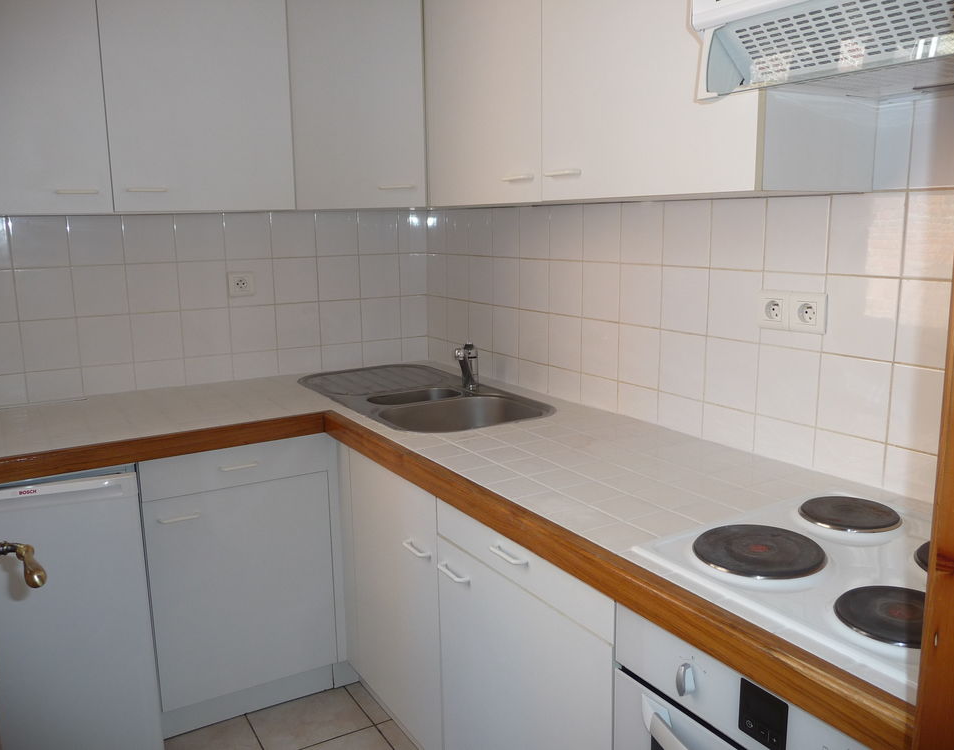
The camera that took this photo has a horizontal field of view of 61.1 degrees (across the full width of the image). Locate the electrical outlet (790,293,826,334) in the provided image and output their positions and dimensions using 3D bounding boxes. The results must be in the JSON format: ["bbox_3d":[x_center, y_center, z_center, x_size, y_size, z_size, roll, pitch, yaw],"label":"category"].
[{"bbox_3d":[0.658,-0.124,1.607,0.016,0.081,0.082,-7,12,-30],"label":"electrical outlet"}]

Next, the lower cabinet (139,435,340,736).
[{"bbox_3d":[-0.768,0.536,2.438,0.497,0.816,0.584,-7,12,-30],"label":"lower cabinet"}]

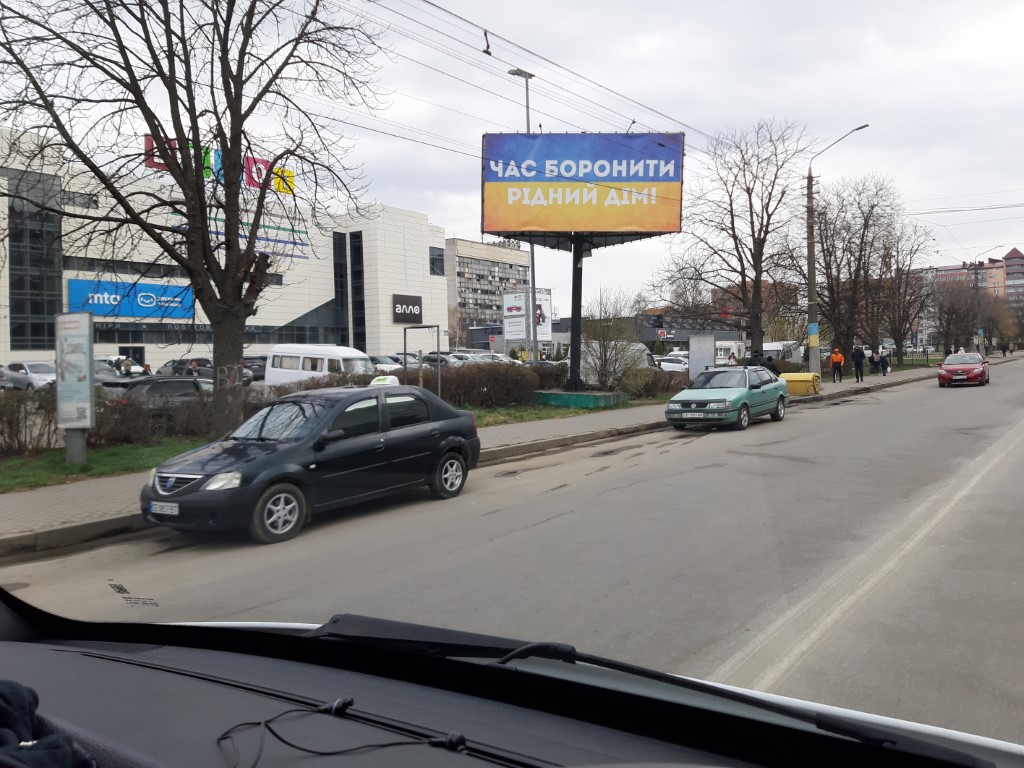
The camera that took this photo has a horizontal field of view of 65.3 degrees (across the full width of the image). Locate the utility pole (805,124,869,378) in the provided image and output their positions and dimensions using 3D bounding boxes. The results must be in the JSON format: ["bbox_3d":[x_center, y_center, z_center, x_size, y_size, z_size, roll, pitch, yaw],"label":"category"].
[{"bbox_3d":[14.387,-5.541,35.063,2.600,11.260,0.480,0,2,38],"label":"utility pole"}]

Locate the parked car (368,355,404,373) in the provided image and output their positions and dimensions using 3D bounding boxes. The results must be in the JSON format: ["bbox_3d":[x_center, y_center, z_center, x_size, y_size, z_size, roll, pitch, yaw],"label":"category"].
[{"bbox_3d":[-8.177,-0.803,47.500,4.400,1.550,1.800,0,3,35],"label":"parked car"}]

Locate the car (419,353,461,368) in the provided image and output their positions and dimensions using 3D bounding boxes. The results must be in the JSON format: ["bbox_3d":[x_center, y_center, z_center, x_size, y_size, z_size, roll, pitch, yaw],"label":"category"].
[{"bbox_3d":[-5.449,-1.539,64.000,4.400,1.500,1.800,-1,2,31],"label":"car"}]

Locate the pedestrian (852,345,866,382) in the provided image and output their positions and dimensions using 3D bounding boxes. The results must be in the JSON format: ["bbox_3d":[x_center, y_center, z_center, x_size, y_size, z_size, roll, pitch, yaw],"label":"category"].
[{"bbox_3d":[16.968,-0.972,39.000,0.580,1.780,0.420,0,2,36],"label":"pedestrian"}]

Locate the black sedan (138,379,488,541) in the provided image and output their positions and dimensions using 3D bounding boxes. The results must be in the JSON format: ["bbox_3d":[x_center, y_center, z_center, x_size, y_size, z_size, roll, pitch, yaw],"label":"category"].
[{"bbox_3d":[-2.220,0.800,9.690,1.760,1.530,4.250,1,3,37],"label":"black sedan"}]

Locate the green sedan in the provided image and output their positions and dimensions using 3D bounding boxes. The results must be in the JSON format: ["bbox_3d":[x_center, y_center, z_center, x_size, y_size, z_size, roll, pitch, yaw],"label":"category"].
[{"bbox_3d":[5.414,0.270,19.620,1.710,1.460,4.600,0,2,37],"label":"green sedan"}]

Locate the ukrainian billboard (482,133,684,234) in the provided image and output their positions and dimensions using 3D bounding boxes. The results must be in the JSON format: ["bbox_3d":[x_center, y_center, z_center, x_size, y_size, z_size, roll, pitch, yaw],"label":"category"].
[{"bbox_3d":[2.193,-6.150,24.500,6.100,3.100,0.400,0,3,0],"label":"ukrainian billboard"}]

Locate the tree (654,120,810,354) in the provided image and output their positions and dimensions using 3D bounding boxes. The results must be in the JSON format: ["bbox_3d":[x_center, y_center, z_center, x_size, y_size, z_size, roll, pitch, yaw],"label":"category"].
[{"bbox_3d":[11.648,-7.020,42.000,8.200,13.400,8.000,-1,2,0],"label":"tree"}]

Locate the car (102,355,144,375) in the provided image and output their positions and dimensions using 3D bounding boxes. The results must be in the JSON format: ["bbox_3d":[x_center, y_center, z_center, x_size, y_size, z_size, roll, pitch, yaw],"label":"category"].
[{"bbox_3d":[-25.072,-0.783,50.000,4.500,1.800,1.850,-1,2,30],"label":"car"}]

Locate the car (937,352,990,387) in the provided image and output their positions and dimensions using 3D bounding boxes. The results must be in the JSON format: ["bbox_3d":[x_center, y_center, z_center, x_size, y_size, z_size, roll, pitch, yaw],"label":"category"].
[{"bbox_3d":[20.500,-0.650,36.200,1.780,1.470,4.540,0,3,35],"label":"car"}]

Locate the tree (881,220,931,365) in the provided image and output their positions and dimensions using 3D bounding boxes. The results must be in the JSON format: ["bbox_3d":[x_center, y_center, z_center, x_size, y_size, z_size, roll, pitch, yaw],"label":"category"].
[{"bbox_3d":[31.778,-7.308,64.500,4.300,11.800,4.300,0,2,38],"label":"tree"}]

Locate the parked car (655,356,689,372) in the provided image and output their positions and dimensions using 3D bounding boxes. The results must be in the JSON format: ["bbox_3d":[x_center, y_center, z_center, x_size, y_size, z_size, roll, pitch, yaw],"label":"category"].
[{"bbox_3d":[13.632,-1.587,65.000,4.400,1.520,1.800,0,3,35],"label":"parked car"}]

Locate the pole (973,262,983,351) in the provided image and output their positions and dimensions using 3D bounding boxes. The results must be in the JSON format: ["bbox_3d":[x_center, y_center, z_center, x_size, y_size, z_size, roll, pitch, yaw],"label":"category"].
[{"bbox_3d":[46.142,-7.171,79.000,0.400,9.800,0.400,-3,2,0],"label":"pole"}]

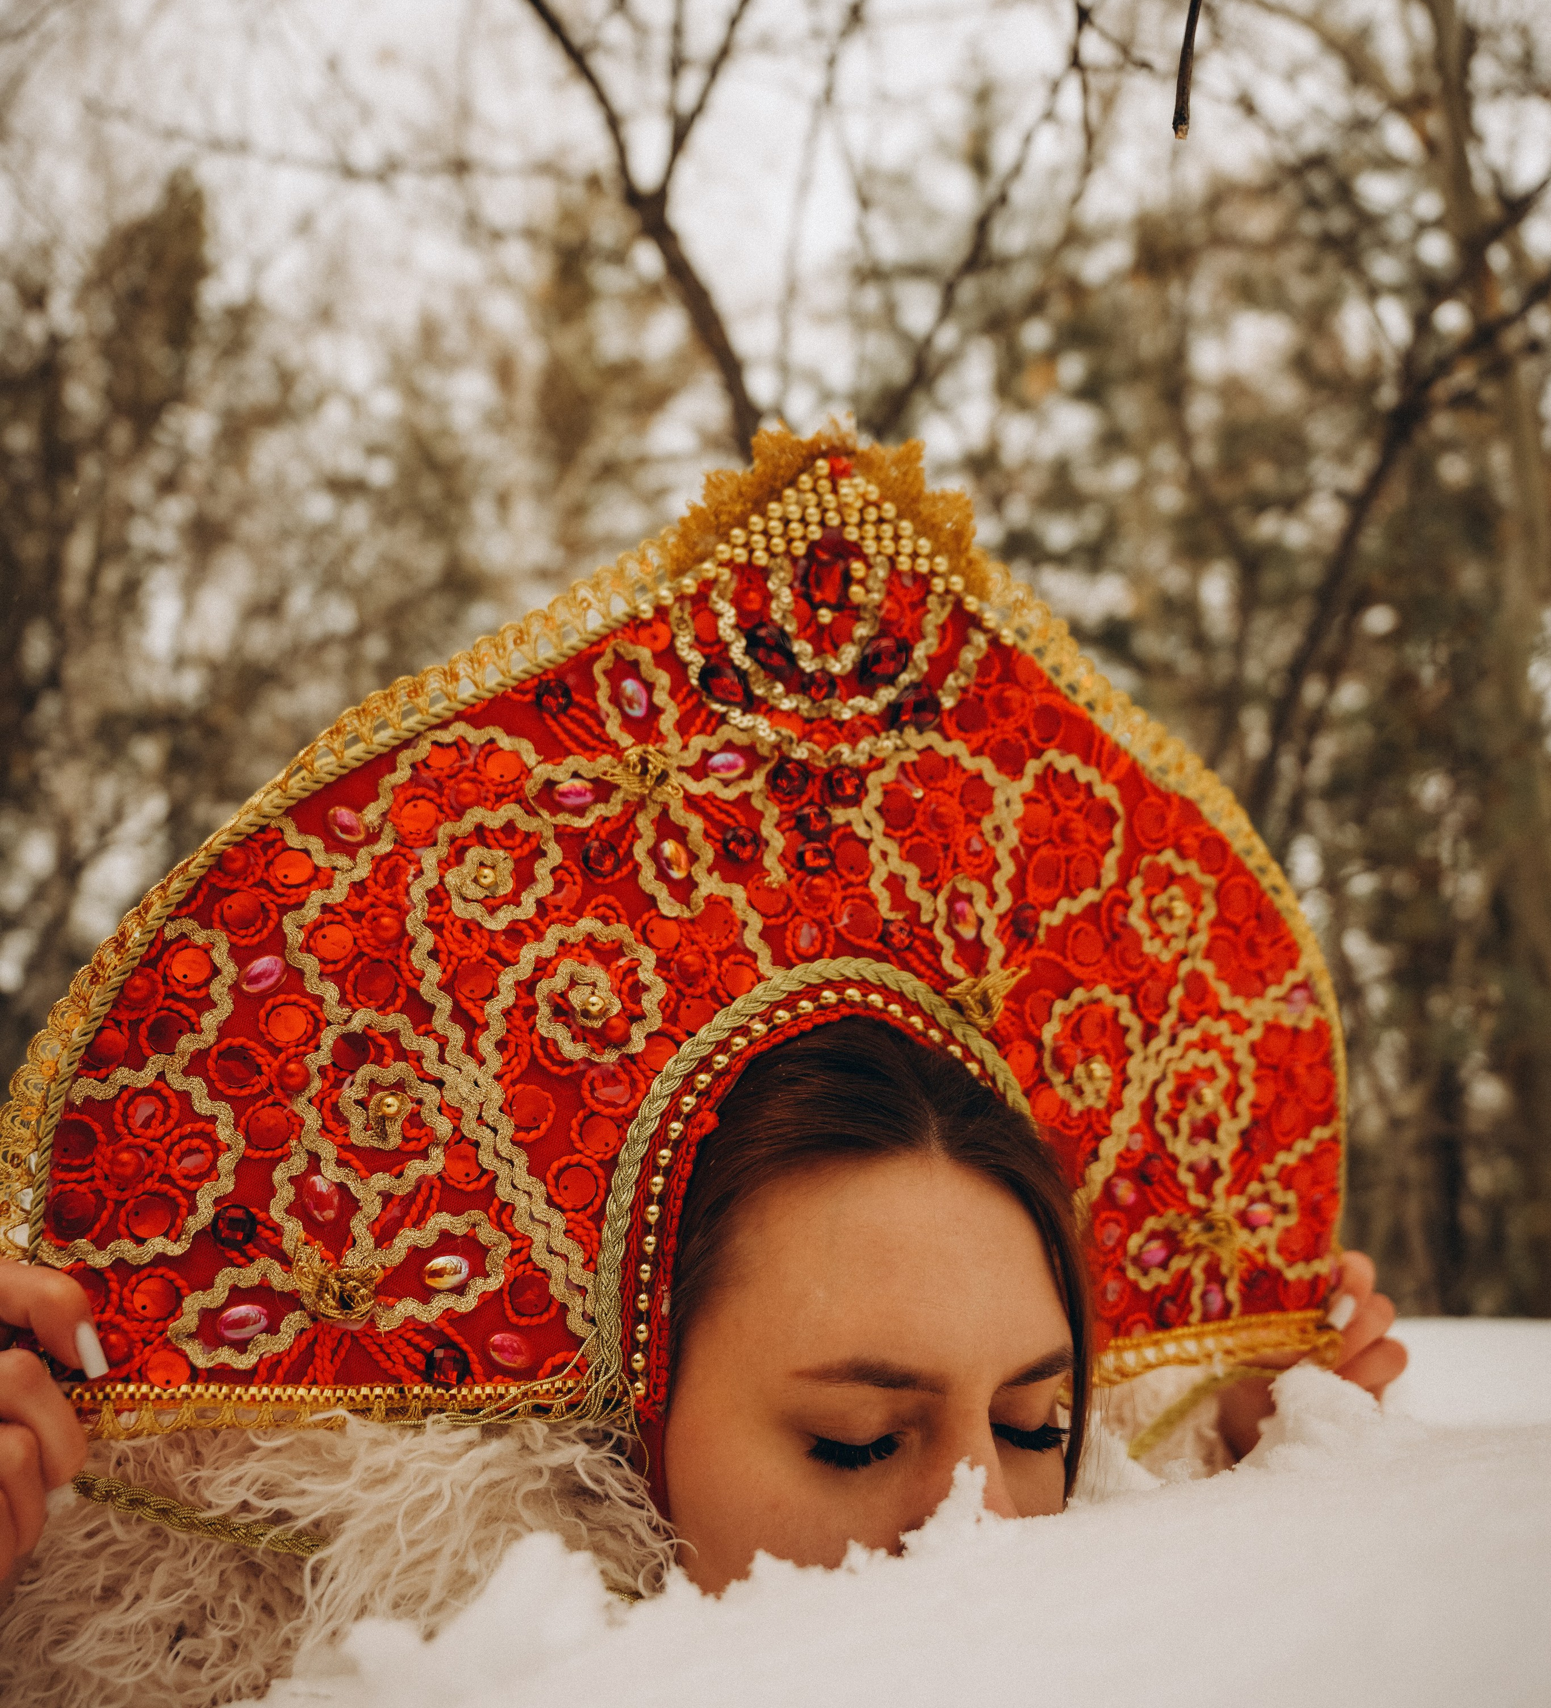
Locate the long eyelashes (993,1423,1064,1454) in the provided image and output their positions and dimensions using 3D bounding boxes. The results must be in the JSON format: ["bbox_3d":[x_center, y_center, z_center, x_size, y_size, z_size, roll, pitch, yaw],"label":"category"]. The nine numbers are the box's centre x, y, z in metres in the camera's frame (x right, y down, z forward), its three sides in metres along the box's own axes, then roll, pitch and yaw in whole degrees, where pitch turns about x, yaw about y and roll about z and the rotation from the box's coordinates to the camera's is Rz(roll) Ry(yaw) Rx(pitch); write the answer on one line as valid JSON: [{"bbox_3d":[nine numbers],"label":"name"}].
[{"bbox_3d":[0.081,0.188,0.500,0.027,0.009,0.011,4,1,-28],"label":"long eyelashes"}]

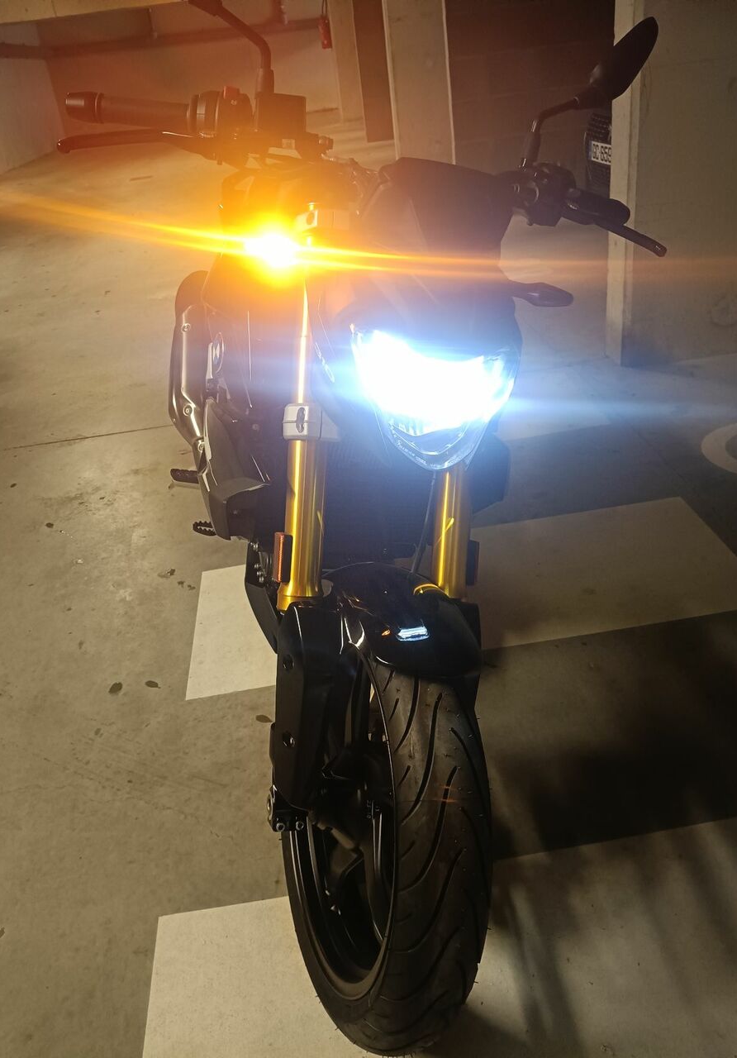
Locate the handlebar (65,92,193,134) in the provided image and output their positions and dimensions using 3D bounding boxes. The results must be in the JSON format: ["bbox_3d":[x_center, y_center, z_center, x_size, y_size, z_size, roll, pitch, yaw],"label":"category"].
[{"bbox_3d":[-0.292,-0.508,0.968,0.154,0.037,0.037,8,31,2],"label":"handlebar"}]

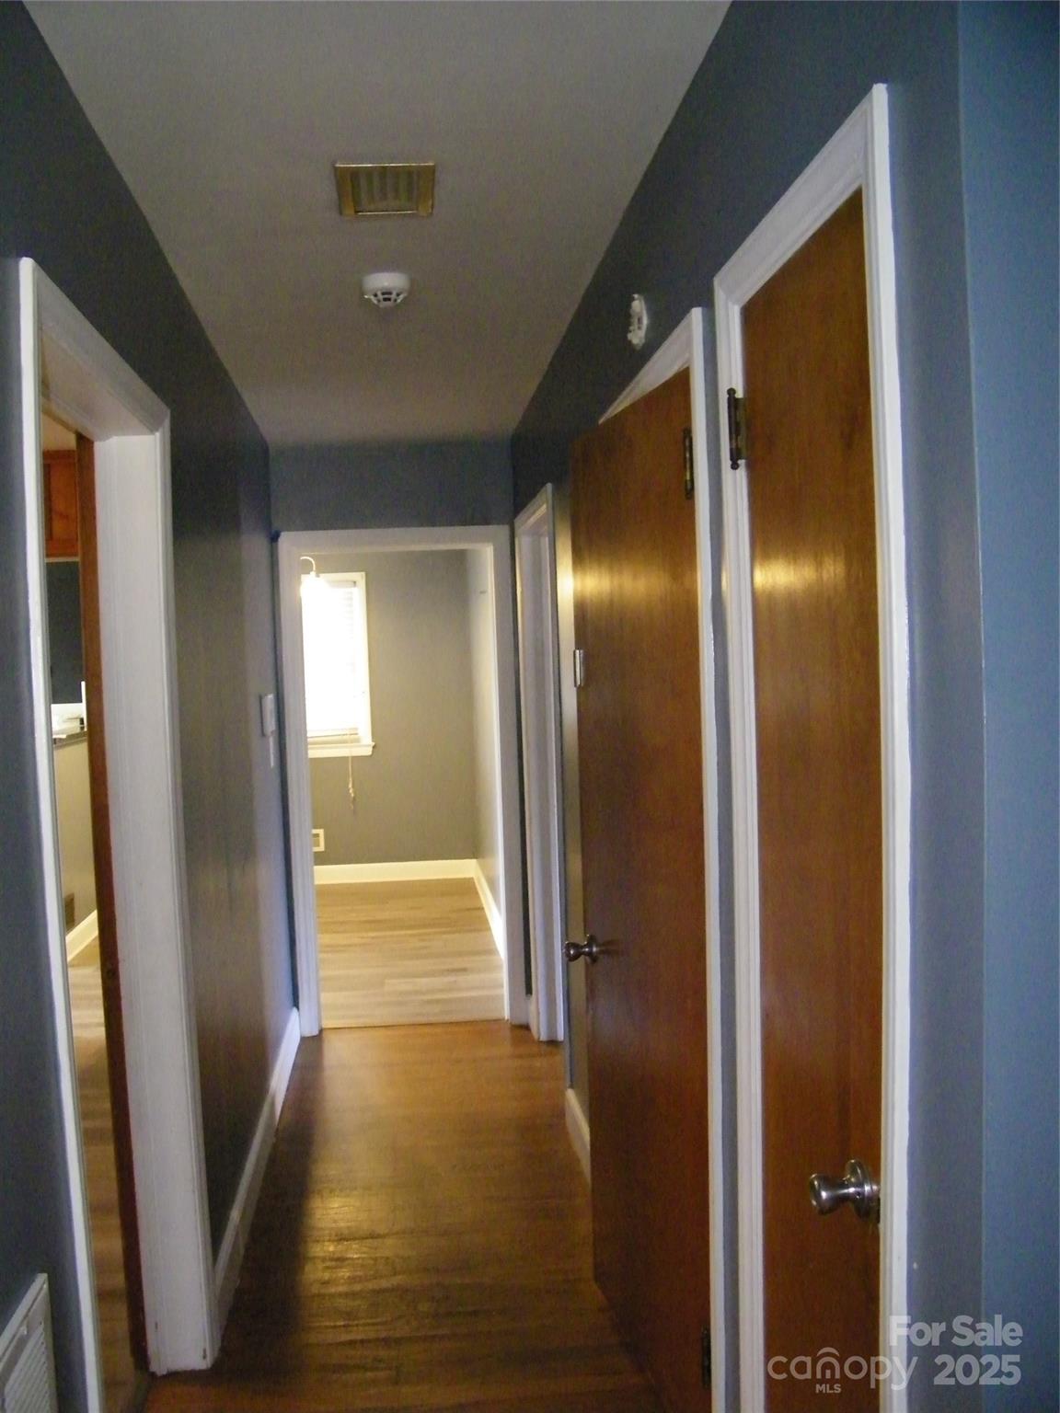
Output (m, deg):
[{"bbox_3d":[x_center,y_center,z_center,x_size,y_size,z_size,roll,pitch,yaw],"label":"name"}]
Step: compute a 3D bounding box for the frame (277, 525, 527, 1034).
[{"bbox_3d":[-0.531,0.311,4.809,0.945,2.090,0.130,-2,2,-7],"label":"frame"}]

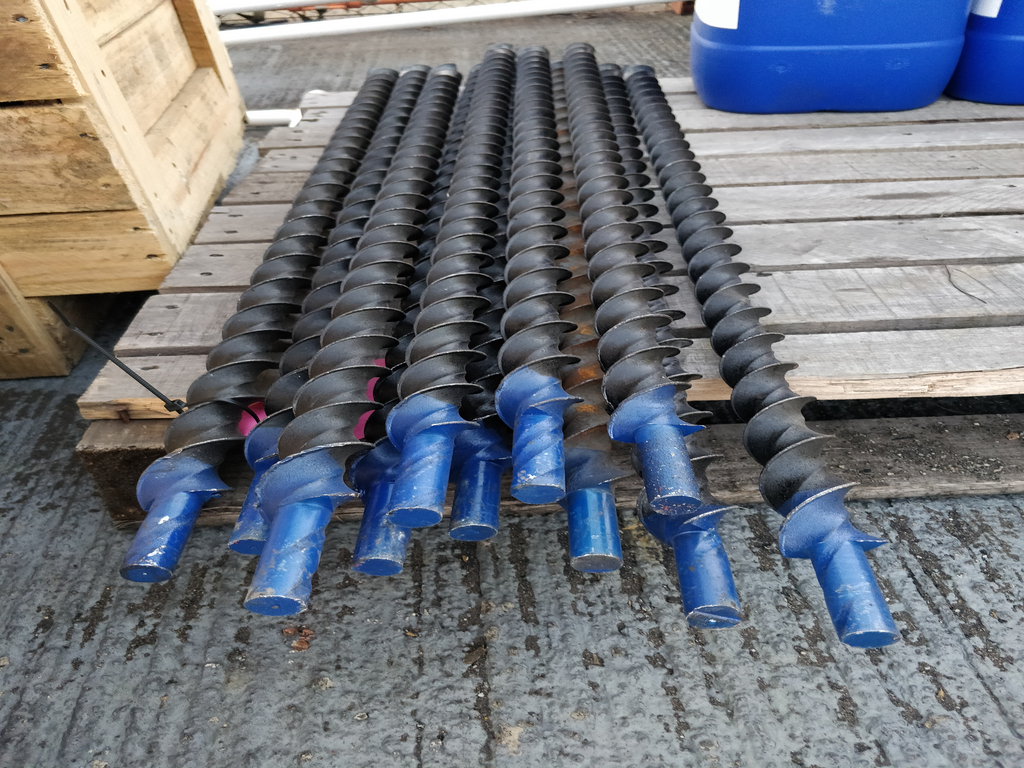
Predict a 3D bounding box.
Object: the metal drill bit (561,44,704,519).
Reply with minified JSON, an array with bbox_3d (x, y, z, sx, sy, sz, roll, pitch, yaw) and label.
[{"bbox_3d":[0.117,-0.249,0.879,0.068,0.068,1.030,-1,40,1],"label":"metal drill bit"}]

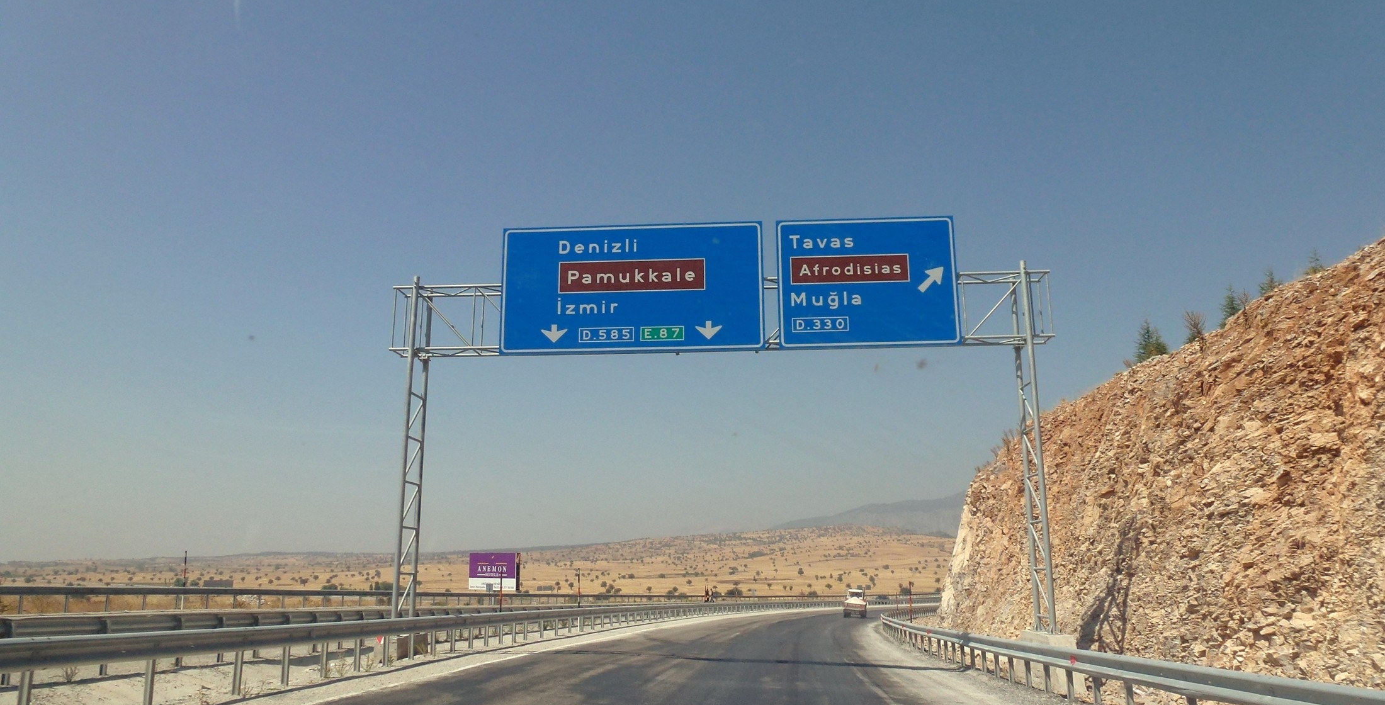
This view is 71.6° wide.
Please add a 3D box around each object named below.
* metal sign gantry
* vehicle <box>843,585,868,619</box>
[{"bbox_3d":[0.487,1.597,19.212,13.280,7.721,1.322,-1,-12,4],"label":"metal sign gantry"},{"bbox_3d":[15.477,23.611,90.947,2.300,2.850,6.500,-2,-14,10],"label":"vehicle"}]

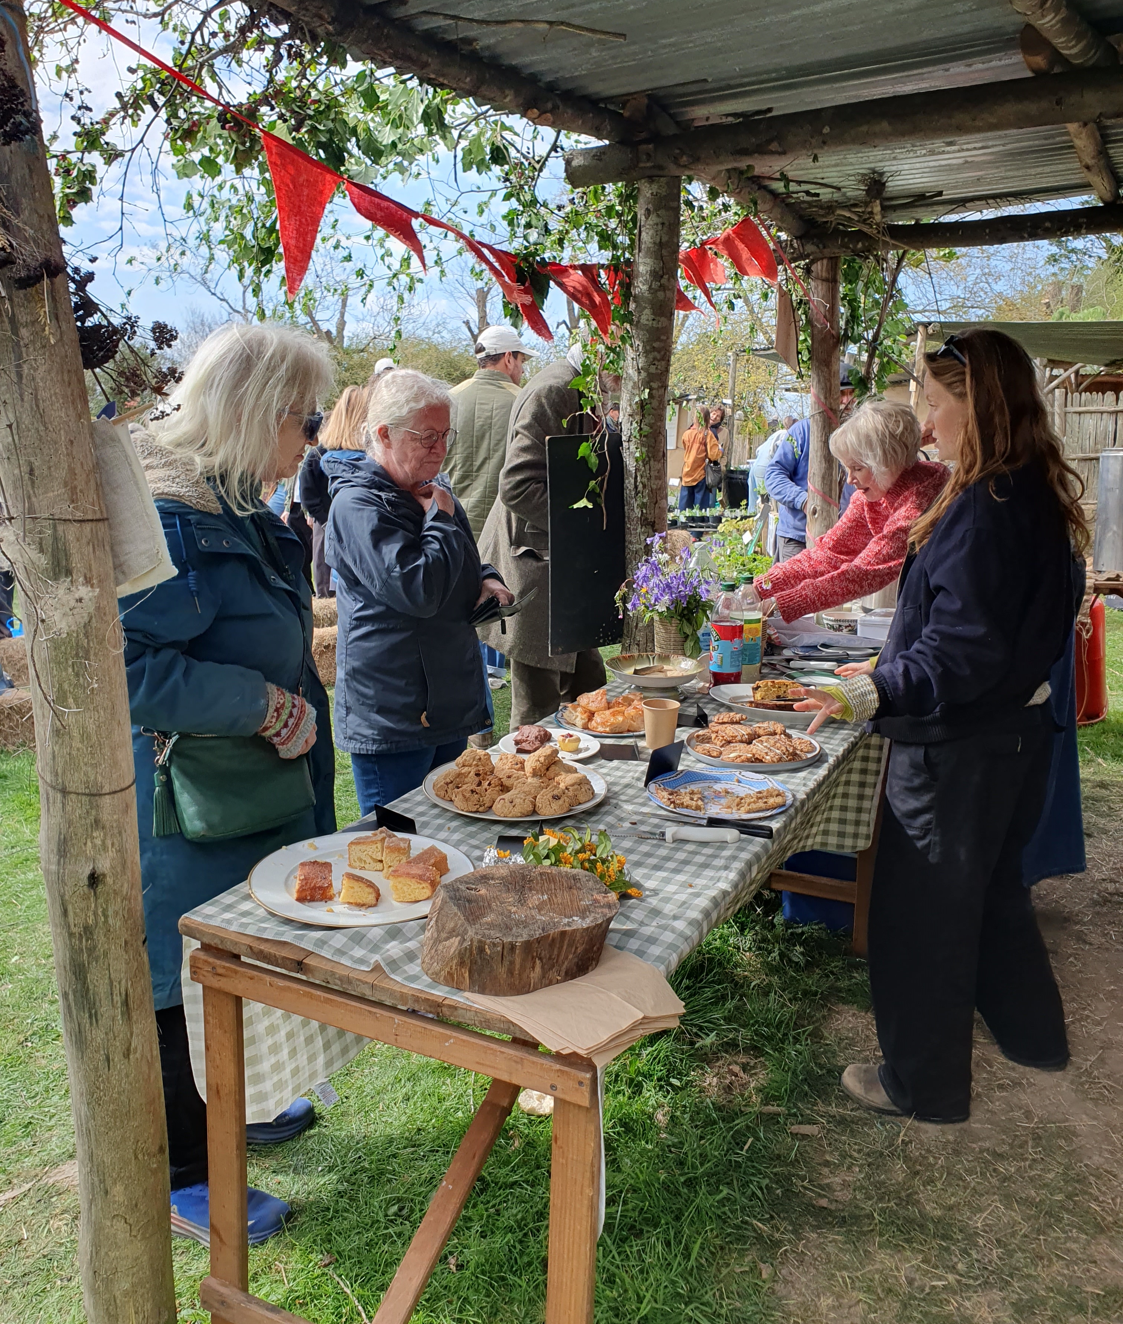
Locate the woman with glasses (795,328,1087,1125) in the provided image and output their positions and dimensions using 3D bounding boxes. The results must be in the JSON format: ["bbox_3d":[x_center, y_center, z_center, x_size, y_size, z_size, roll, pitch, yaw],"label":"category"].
[{"bbox_3d":[0.785,0.175,2.330,0.620,1.630,0.490,5,14,17],"label":"woman with glasses"}]

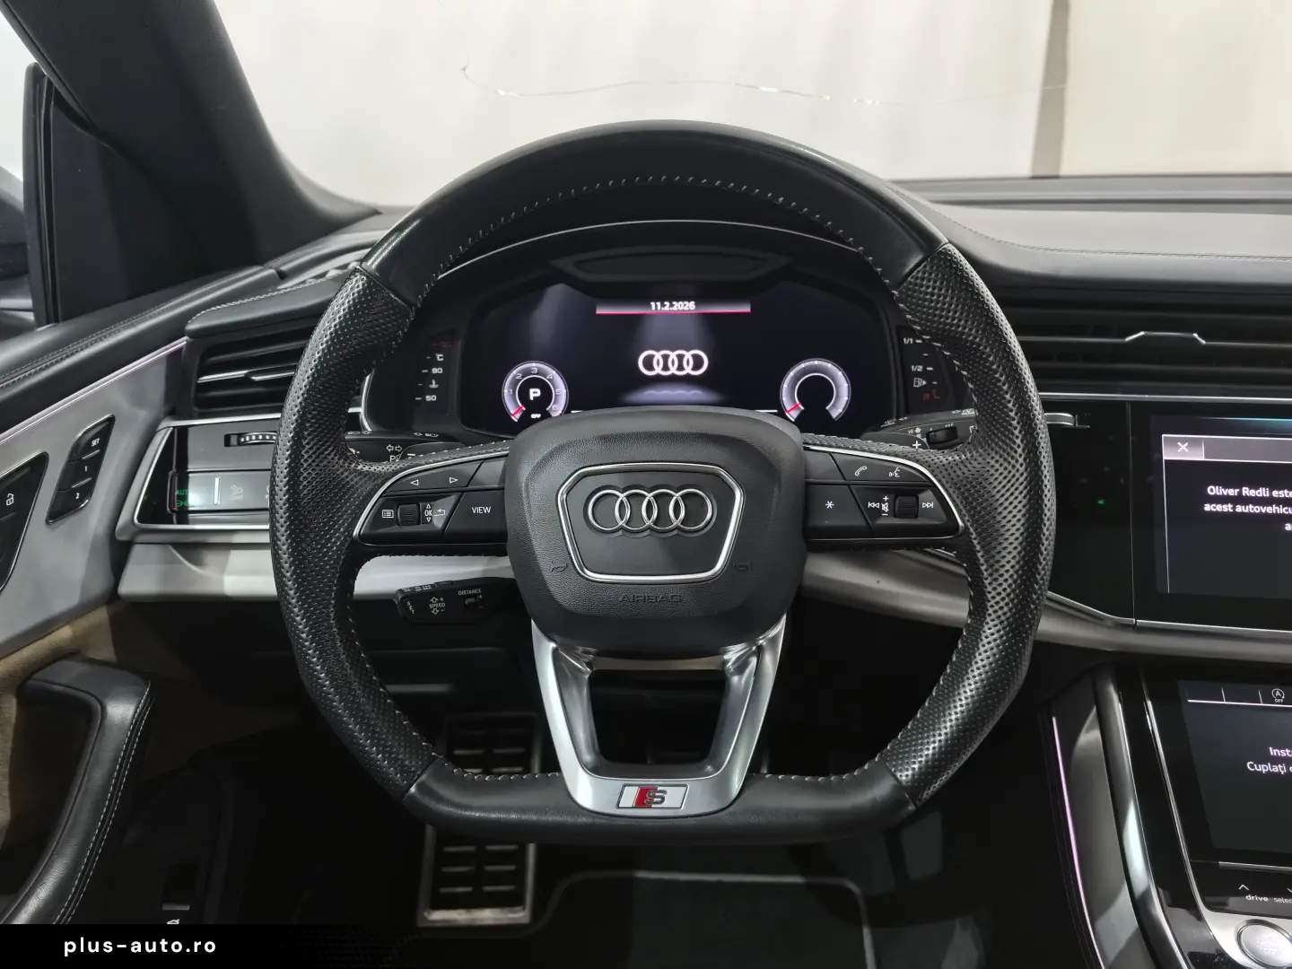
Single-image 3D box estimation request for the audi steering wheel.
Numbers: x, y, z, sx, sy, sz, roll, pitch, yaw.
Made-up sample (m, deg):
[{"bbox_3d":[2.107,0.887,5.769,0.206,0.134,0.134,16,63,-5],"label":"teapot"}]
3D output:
[{"bbox_3d":[0.008,0.000,0.492,0.375,0.348,0.105,1,-2,3],"label":"audi steering wheel"}]

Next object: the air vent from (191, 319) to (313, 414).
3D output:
[{"bbox_3d":[-0.266,-0.083,0.715,0.115,0.064,0.040,-2,15,-7],"label":"air vent"}]

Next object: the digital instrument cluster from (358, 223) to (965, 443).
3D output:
[{"bbox_3d":[0.012,-0.104,0.700,0.405,0.145,0.100,1,12,3],"label":"digital instrument cluster"}]

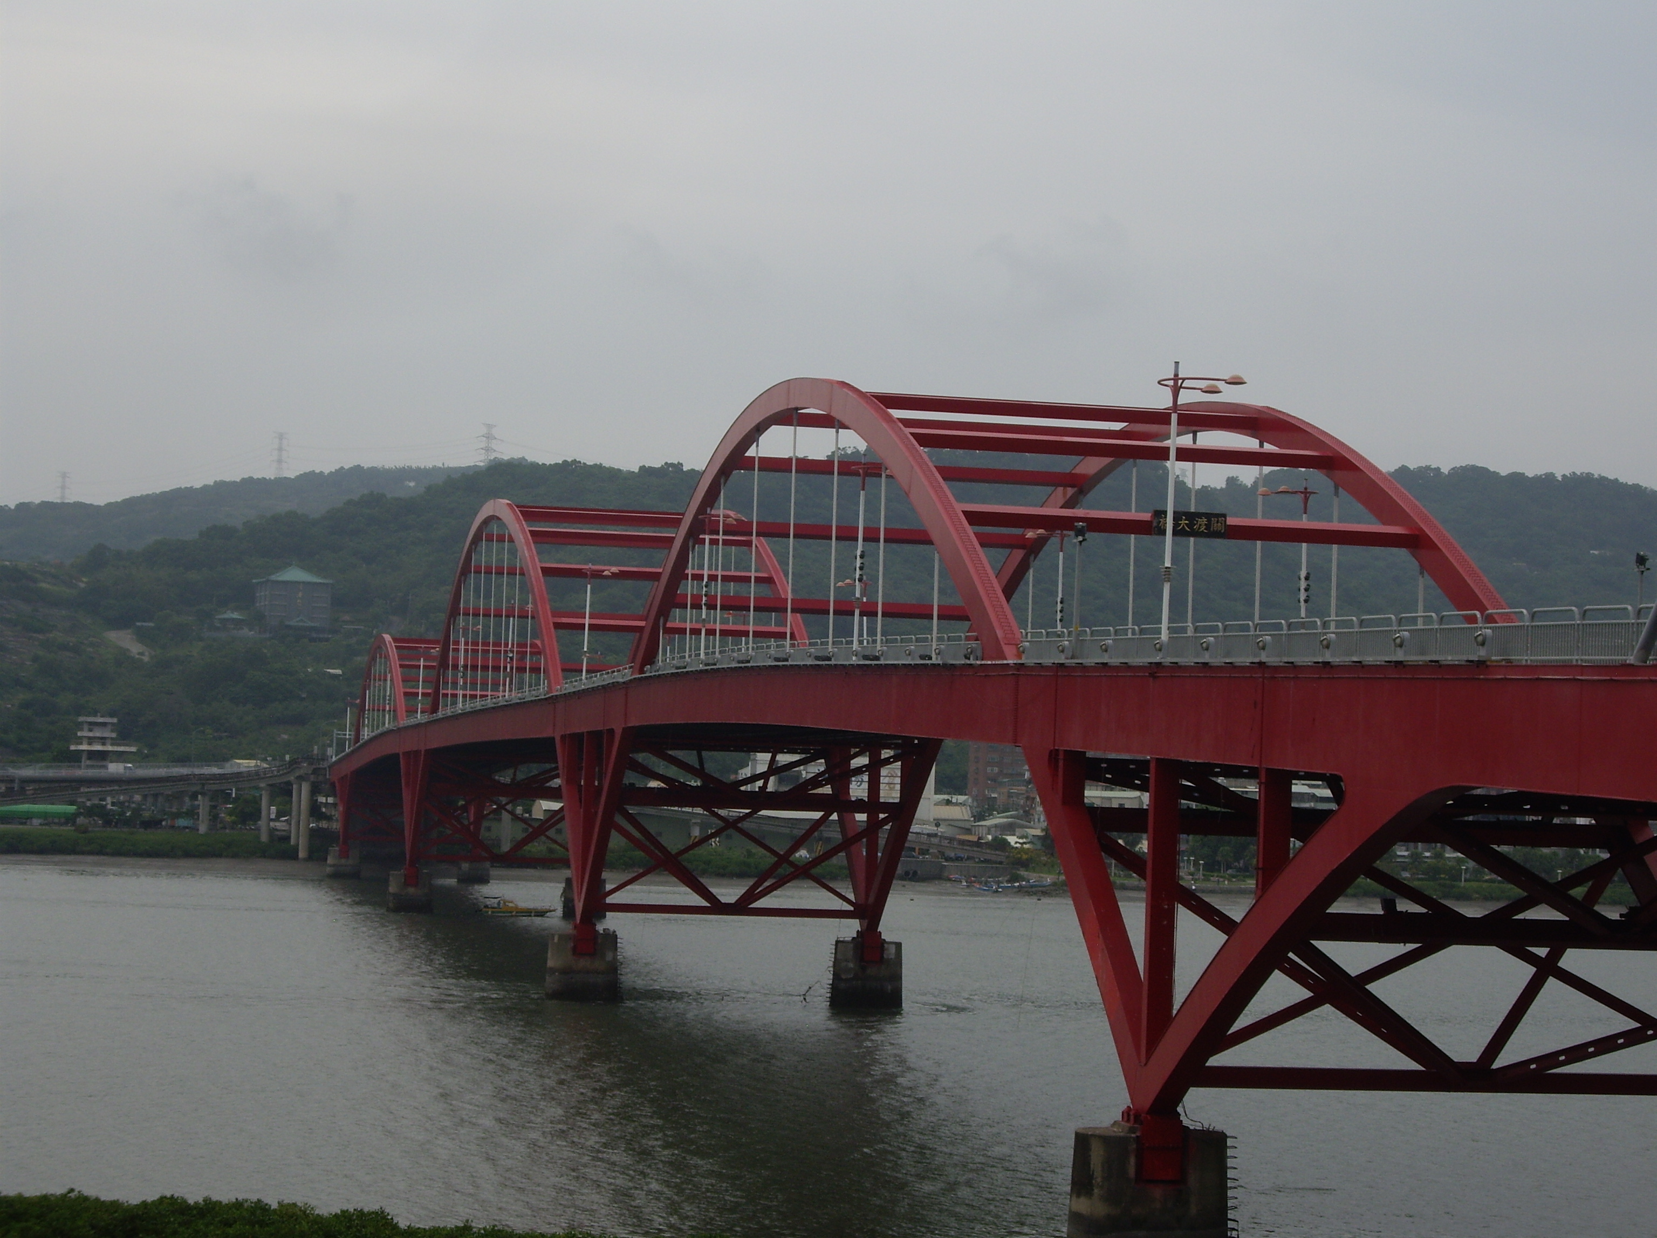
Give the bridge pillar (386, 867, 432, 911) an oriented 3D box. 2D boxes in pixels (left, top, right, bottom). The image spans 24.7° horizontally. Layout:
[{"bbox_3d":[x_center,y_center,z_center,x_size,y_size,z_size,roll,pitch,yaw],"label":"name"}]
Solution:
[{"bbox_3d":[-45.433,29.564,411.309,4.750,4.800,3.100,3,-3,-10],"label":"bridge pillar"}]

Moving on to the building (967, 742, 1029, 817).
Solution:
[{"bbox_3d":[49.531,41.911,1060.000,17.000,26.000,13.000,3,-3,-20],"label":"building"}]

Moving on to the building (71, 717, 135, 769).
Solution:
[{"bbox_3d":[-169.505,29.387,885.000,15.000,13.000,9.500,3,-3,-11],"label":"building"}]

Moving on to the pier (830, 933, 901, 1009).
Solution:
[{"bbox_3d":[2.652,23.393,252.436,4.750,5.000,3.100,3,-3,-10],"label":"pier"}]

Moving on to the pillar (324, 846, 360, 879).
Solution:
[{"bbox_3d":[-70.807,35.742,551.904,4.750,4.450,3.100,3,-3,-10],"label":"pillar"}]

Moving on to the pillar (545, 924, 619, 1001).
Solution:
[{"bbox_3d":[-16.166,22.738,249.069,4.750,4.600,3.100,3,-3,-10],"label":"pillar"}]

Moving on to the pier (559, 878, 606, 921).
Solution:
[{"bbox_3d":[-26.629,30.594,414.658,4.750,4.450,3.100,3,-3,-10],"label":"pier"}]

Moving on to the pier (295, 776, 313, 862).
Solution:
[{"bbox_3d":[-82.492,31.712,595.735,1.490,12.540,1.490,3,-3,-10],"label":"pier"}]

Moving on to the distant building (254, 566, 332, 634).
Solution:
[{"bbox_3d":[-187.808,-6.602,1330.000,23.500,24.500,23.000,3,-3,-20],"label":"distant building"}]

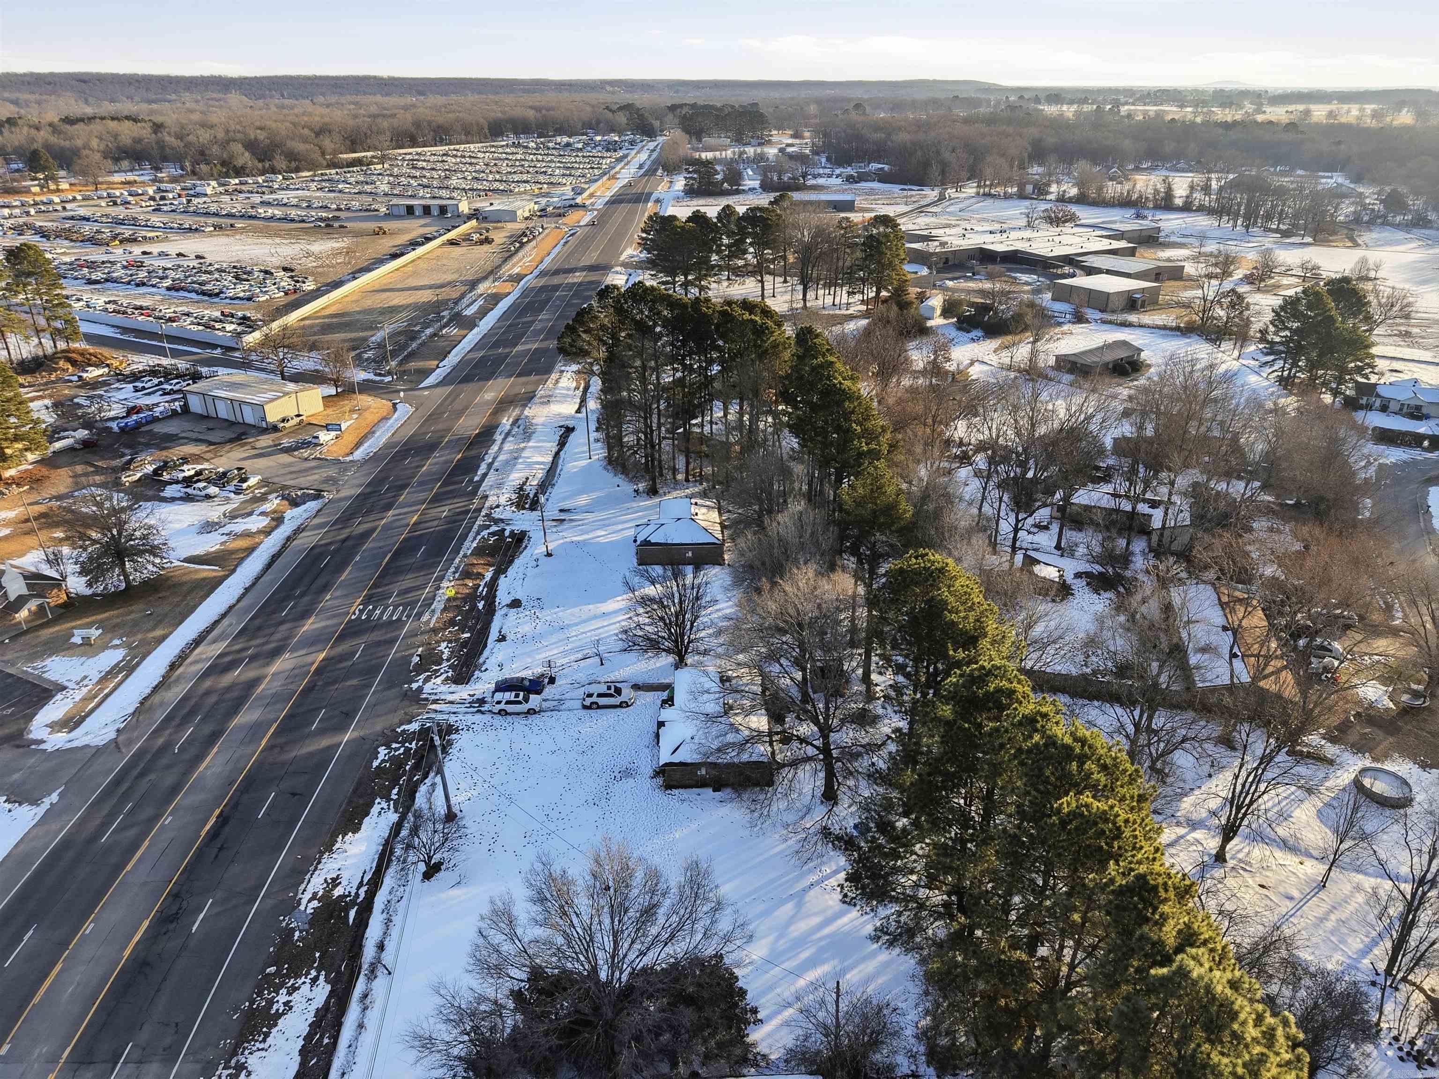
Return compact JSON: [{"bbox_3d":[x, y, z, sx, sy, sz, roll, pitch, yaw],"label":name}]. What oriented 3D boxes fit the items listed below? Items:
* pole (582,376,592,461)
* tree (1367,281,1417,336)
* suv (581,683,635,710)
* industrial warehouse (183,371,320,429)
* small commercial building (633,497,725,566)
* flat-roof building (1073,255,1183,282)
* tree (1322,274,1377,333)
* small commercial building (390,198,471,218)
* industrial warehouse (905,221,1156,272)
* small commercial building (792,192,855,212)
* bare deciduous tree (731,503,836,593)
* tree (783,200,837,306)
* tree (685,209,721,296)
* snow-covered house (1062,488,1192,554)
[{"bbox_3d":[-20.522,-18.390,155.714,0.450,12.400,0.450,0,25,0],"label":"pole"},{"bbox_3d":[156.783,-53.759,233.203,10.490,12.200,10.490,0,25,0],"label":"tree"},{"bbox_3d":[-10.950,15.319,98.323,5.100,1.920,2.000,-2,25,-4],"label":"suv"},{"bbox_3d":[-85.050,-25.785,182.561,20.700,4.800,12.400,12,27,25],"label":"industrial warehouse"},{"bbox_3d":[-5.400,-1.653,128.046,11.200,4.400,14.000,-1,25,-2],"label":"small commercial building"},{"bbox_3d":[123.977,-82.742,304.679,24.500,5.300,24.000,-14,28,-28],"label":"flat-roof building"},{"bbox_3d":[137.603,-49.784,219.436,9.900,16.440,9.900,0,25,0],"label":"tree"},{"bbox_3d":[-134.100,-153.399,460.902,32.500,6.000,13.000,1,25,2],"label":"small commercial building"},{"bbox_3d":[106.376,-107.229,361.652,92.000,5.200,71.000,-14,28,-28],"label":"industrial warehouse"},{"bbox_3d":[49.478,-162.066,479.810,30.500,7.000,14.000,0,24,0],"label":"small commercial building"},{"bbox_3d":[7.673,1.467,116.146,11.800,11.000,11.500,0,24,0],"label":"bare deciduous tree"},{"bbox_3d":[23.800,-74.407,262.052,13.500,27.300,13.500,0,25,0],"label":"tree"},{"bbox_3d":[-4.600,-79.168,276.587,9.800,23.900,9.800,0,25,0],"label":"tree"},{"bbox_3d":[53.716,-3.175,131.866,15.300,4.000,11.500,9,26,19],"label":"snow-covered house"}]

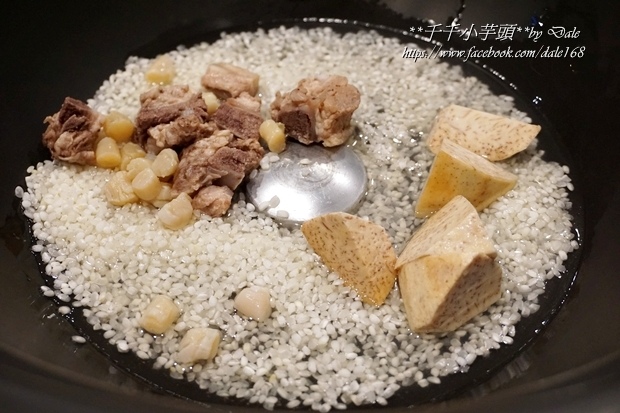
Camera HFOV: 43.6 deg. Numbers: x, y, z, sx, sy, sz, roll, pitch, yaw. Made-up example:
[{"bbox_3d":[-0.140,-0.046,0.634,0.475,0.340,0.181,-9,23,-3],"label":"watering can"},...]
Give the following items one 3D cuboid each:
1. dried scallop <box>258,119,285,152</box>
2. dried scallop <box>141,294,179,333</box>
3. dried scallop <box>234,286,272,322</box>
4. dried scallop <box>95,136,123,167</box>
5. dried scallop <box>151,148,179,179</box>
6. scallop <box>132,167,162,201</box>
[{"bbox_3d":[-0.022,-0.041,0.450,0.013,0.013,0.017,-22,64,-18],"label":"dried scallop"},{"bbox_3d":[-0.071,0.052,0.370,0.015,0.015,0.015,17,55,17],"label":"dried scallop"},{"bbox_3d":[-0.027,0.047,0.373,0.017,0.013,0.015,-1,46,1],"label":"dried scallop"},{"bbox_3d":[-0.116,-0.031,0.445,0.015,0.015,0.015,-1,58,1],"label":"dried scallop"},{"bbox_3d":[-0.081,-0.024,0.432,0.015,0.013,0.015,9,66,-22],"label":"dried scallop"},{"bbox_3d":[-0.088,-0.012,0.421,0.015,0.013,0.015,-17,57,17],"label":"scallop"}]

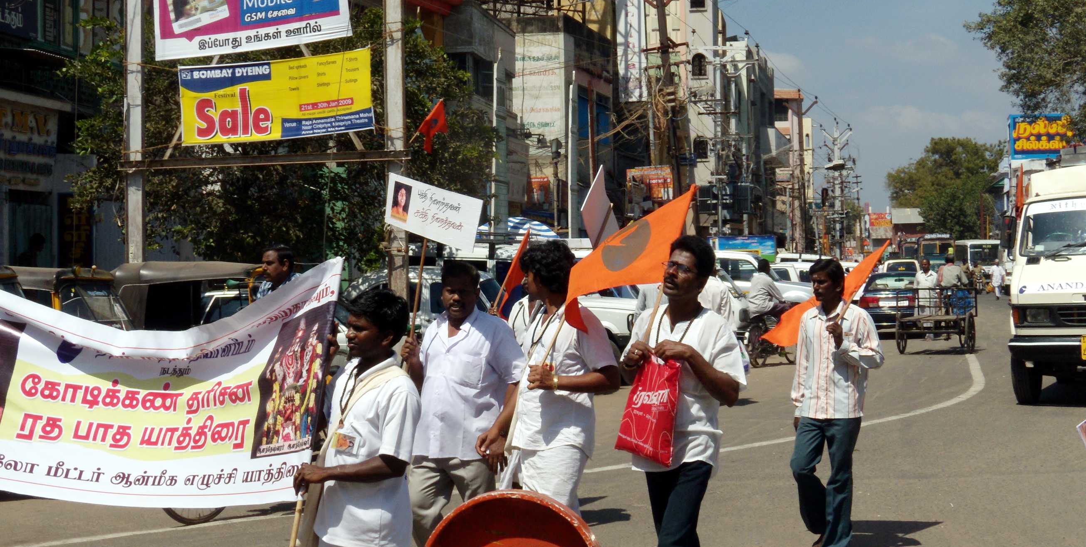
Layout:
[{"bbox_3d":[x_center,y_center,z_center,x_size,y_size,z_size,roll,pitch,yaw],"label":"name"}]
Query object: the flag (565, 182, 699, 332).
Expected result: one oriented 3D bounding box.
[{"bbox_3d":[0.340,-0.061,6.100,0.520,0.570,0.220,0,0,9],"label":"flag"}]

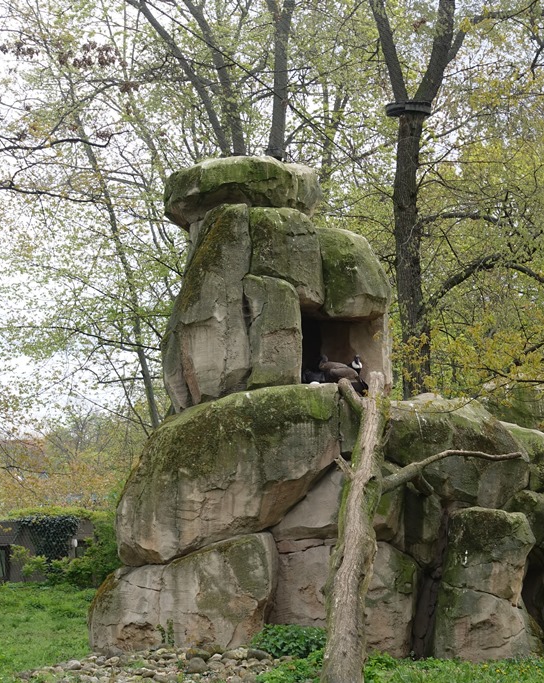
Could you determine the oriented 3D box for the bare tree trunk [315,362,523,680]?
[{"bbox_3d":[1.851,2.358,25.200,2.499,5.237,0.750,9,-44,0],"label":"bare tree trunk"}]

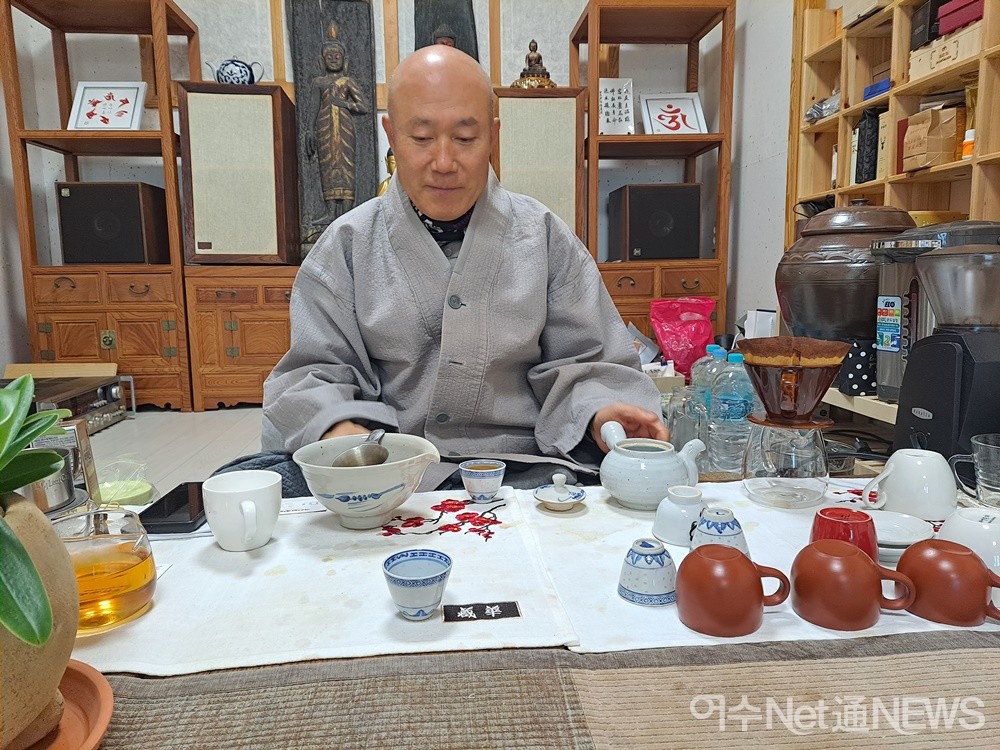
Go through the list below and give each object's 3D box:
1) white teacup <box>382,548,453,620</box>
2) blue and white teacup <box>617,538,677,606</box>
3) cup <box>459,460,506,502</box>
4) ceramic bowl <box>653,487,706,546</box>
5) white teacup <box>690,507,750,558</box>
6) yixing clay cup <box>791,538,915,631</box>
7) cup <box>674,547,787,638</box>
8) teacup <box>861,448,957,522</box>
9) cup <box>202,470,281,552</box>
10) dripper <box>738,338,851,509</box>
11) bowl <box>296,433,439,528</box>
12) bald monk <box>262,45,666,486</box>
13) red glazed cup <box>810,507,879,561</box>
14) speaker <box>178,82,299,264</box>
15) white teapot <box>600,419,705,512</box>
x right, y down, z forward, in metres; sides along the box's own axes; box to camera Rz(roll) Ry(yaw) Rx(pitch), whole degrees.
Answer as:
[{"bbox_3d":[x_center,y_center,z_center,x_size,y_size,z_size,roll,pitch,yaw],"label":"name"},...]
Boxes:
[{"bbox_3d":[-0.070,0.185,0.602,0.060,0.045,0.060,-1,8,0],"label":"white teacup"},{"bbox_3d":[0.138,0.178,0.637,0.060,0.045,0.060,-1,8,0],"label":"blue and white teacup"},{"bbox_3d":[-0.022,0.141,0.910,0.060,0.045,0.060,-1,8,0],"label":"cup"},{"bbox_3d":[0.211,0.158,0.792,0.072,0.051,0.072,-1,8,0],"label":"ceramic bowl"},{"bbox_3d":[0.226,0.166,0.715,0.060,0.045,0.060,-1,8,0],"label":"white teacup"},{"bbox_3d":[0.304,0.176,0.593,0.098,0.057,0.071,1,8,10],"label":"yixing clay cup"},{"bbox_3d":[0.203,0.181,0.598,0.097,0.061,0.072,1,8,13],"label":"cup"},{"bbox_3d":[0.507,0.133,0.861,0.113,0.073,0.084,-1,8,-3],"label":"teacup"},{"bbox_3d":[-0.281,0.156,0.767,0.083,0.074,0.107,-4,9,-24],"label":"cup"},{"bbox_3d":[0.368,0.060,0.886,0.133,0.204,0.142,3,9,27],"label":"dripper"},{"bbox_3d":[-0.155,0.133,0.826,0.173,0.089,0.152,0,8,6],"label":"bowl"},{"bbox_3d":[-0.056,-0.105,1.116,0.630,0.800,0.520,-1,8,-2],"label":"bald monk"},{"bbox_3d":[0.353,0.168,0.712,0.064,0.049,0.064,-1,8,0],"label":"red glazed cup"},{"bbox_3d":[-0.972,-0.736,2.630,0.352,0.622,0.285,-2,8,-6],"label":"speaker"},{"bbox_3d":[0.203,0.119,0.915,0.137,0.092,0.143,1,8,13],"label":"white teapot"}]

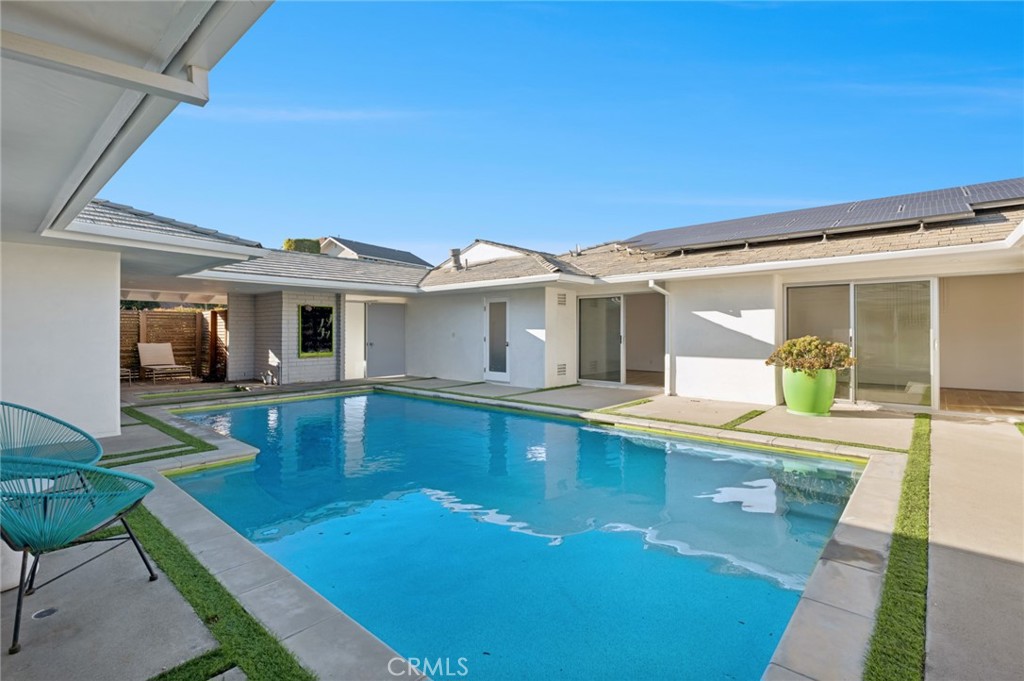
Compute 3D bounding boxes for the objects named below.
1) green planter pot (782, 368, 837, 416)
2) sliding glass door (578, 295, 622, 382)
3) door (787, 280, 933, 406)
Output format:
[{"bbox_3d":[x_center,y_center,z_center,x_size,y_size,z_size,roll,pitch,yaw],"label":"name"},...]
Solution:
[{"bbox_3d":[4.606,0.786,7.045,0.700,0.660,0.700,1,1,40],"label":"green planter pot"},{"bbox_3d":[2.048,-0.040,10.534,1.209,1.981,0.100,1,1,40],"label":"sliding glass door"},{"bbox_3d":[5.644,0.014,7.505,1.993,1.981,0.100,1,1,40],"label":"door"}]

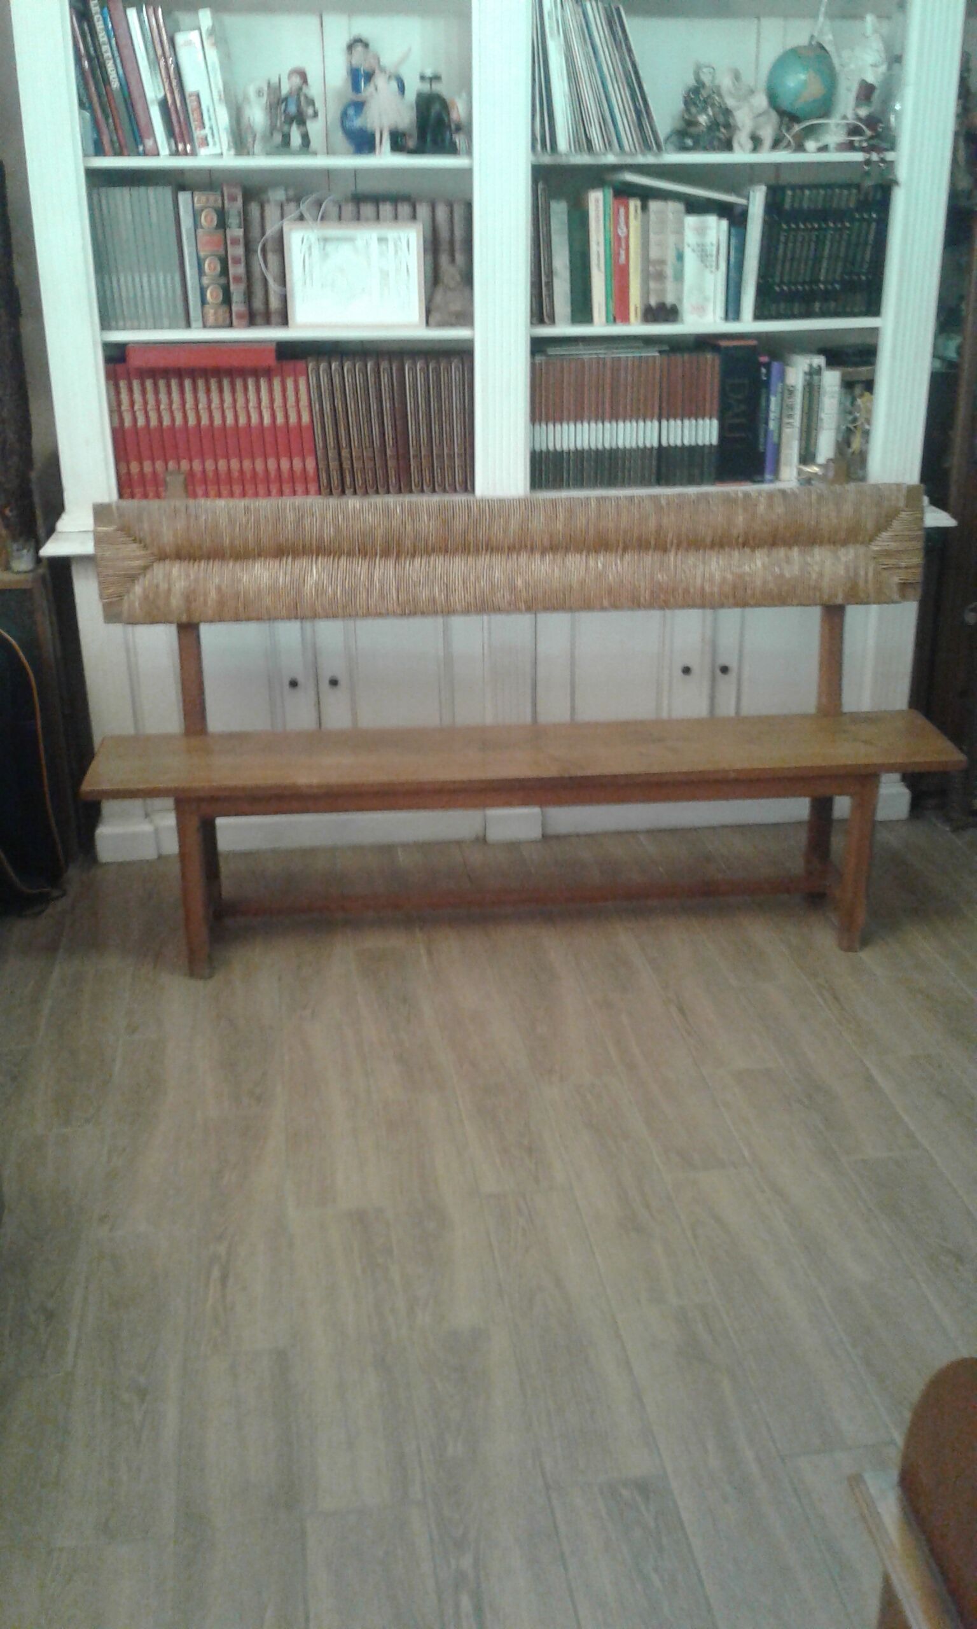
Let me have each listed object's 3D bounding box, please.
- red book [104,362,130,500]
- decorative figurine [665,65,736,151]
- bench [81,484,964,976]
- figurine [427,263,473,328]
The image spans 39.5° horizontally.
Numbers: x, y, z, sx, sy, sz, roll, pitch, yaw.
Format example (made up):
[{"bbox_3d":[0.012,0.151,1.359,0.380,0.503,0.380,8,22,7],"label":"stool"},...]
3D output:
[{"bbox_3d":[-0.915,-0.964,3.412,0.031,0.316,0.225,-4,20,-6],"label":"red book"},{"bbox_3d":[0.517,-1.710,3.307,0.144,0.188,0.120,-3,20,-6],"label":"decorative figurine"},{"bbox_3d":[0.078,-0.207,3.006,1.849,0.971,0.426,-2,21,-3],"label":"bench"},{"bbox_3d":[-0.087,-1.266,3.323,0.116,0.149,0.090,-3,20,-6],"label":"figurine"}]

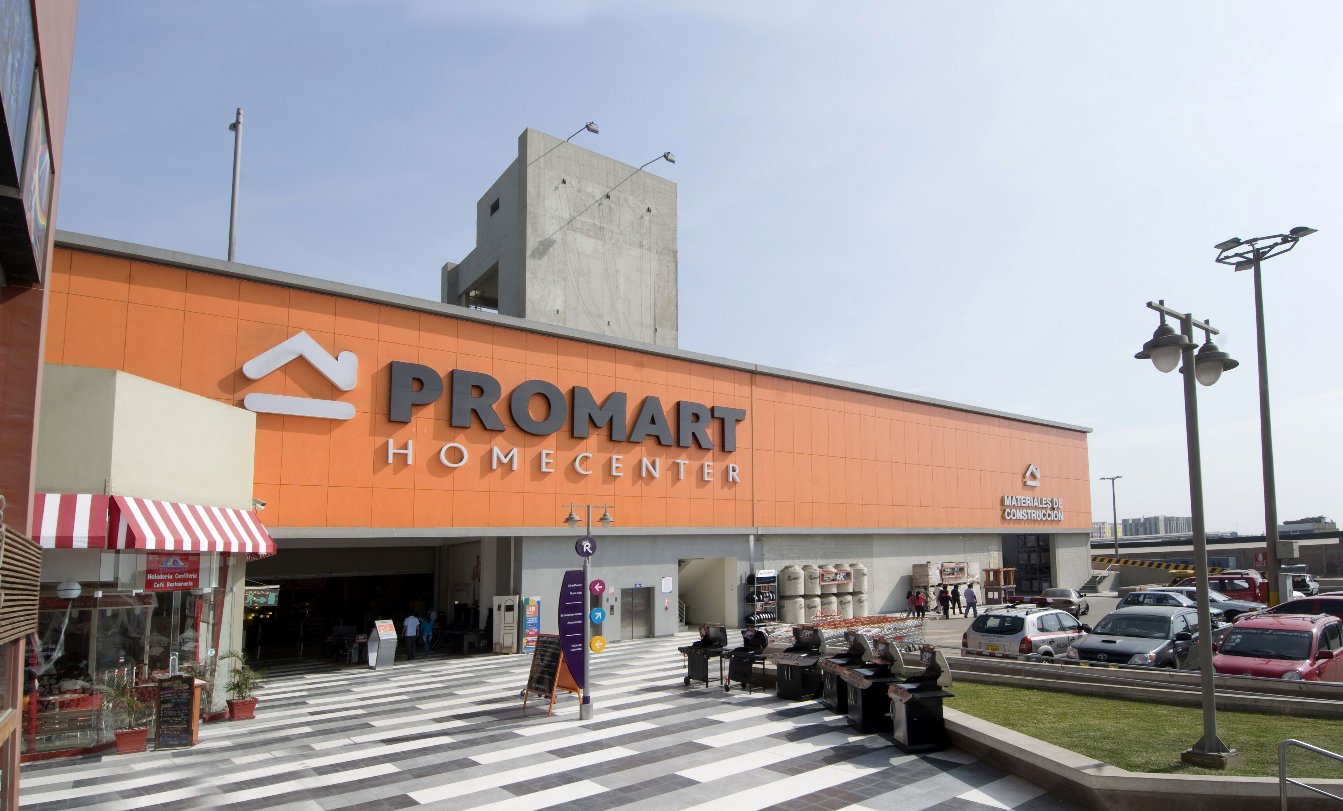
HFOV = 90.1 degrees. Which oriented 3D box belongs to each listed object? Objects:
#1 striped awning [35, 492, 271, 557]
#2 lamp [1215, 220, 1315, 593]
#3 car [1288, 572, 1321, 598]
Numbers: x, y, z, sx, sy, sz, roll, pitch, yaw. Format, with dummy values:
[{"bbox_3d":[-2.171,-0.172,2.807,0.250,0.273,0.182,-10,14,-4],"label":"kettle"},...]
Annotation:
[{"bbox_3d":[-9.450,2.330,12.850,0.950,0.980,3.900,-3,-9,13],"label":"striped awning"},{"bbox_3d":[22.018,0.873,24.800,1.900,14.200,2.500,5,-10,-35],"label":"lamp"},{"bbox_3d":[41.500,11.900,44.300,4.200,1.520,1.720,5,-10,-35],"label":"car"}]

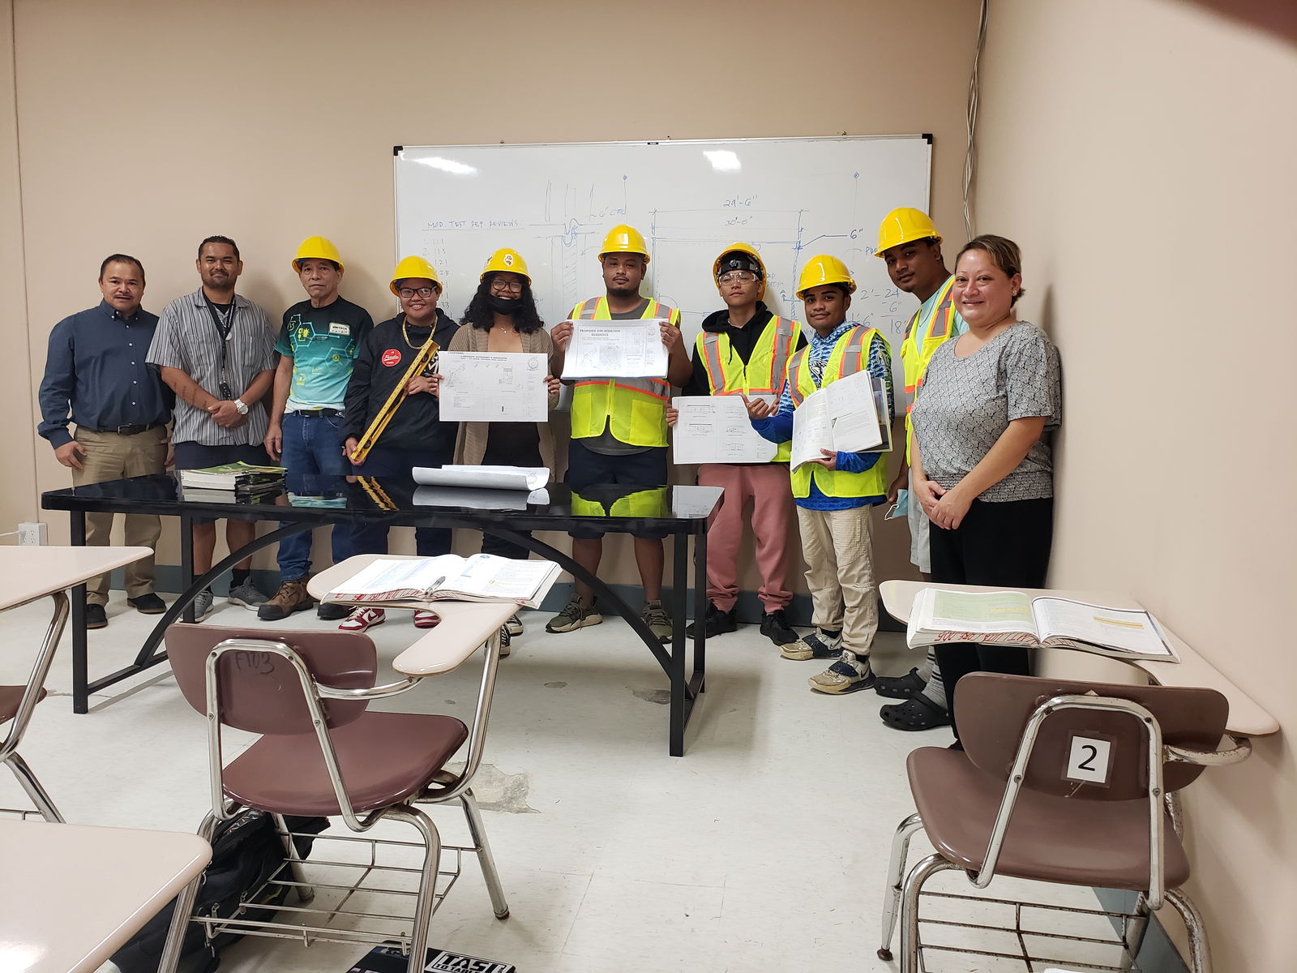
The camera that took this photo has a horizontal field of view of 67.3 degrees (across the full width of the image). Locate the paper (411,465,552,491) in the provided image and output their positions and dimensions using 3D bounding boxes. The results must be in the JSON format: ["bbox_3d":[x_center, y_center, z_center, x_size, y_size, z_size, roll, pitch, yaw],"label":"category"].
[{"bbox_3d":[-0.605,-0.032,3.522,0.440,0.072,0.170,2,7,14],"label":"paper"}]

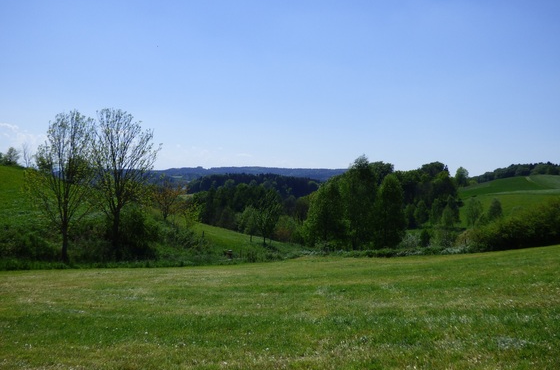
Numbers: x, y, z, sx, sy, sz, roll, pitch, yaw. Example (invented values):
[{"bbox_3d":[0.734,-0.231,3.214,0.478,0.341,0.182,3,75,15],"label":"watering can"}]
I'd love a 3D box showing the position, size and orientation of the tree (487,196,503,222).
[{"bbox_3d":[43.460,5.015,118.000,3.180,4.910,3.180,0,1,0],"label":"tree"}]

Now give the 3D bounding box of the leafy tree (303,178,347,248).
[{"bbox_3d":[4.062,2.589,52.000,3.670,6.100,3.670,0,1,0],"label":"leafy tree"}]

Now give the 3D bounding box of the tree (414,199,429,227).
[{"bbox_3d":[27.212,5.288,112.000,2.640,4.950,2.640,0,1,0],"label":"tree"}]

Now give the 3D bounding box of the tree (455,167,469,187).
[{"bbox_3d":[65.445,-2.704,210.000,4.950,7.850,4.950,0,1,0],"label":"tree"}]

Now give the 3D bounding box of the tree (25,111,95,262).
[{"bbox_3d":[-12.873,0.088,34.000,4.000,8.670,4.000,0,1,0],"label":"tree"}]

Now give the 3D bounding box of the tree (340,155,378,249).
[{"bbox_3d":[7.371,1.669,54.000,3.450,8.720,3.450,0,1,0],"label":"tree"}]

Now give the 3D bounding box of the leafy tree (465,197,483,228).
[{"bbox_3d":[38.208,5.430,115.000,3.480,5.860,3.480,0,1,0],"label":"leafy tree"}]

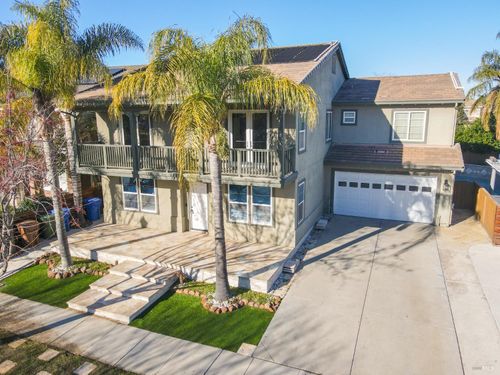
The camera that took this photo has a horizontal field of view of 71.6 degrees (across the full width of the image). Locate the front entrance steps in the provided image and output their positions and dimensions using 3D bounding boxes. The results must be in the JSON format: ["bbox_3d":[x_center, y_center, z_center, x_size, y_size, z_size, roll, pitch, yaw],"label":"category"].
[{"bbox_3d":[-3.906,3.196,11.031,2.400,0.470,2.500,4,13,23],"label":"front entrance steps"}]

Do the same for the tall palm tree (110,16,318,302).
[{"bbox_3d":[-0.944,-0.459,9.665,5.200,7.750,5.000,4,13,23],"label":"tall palm tree"}]

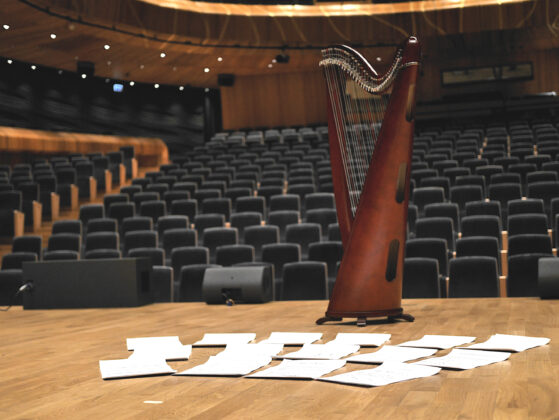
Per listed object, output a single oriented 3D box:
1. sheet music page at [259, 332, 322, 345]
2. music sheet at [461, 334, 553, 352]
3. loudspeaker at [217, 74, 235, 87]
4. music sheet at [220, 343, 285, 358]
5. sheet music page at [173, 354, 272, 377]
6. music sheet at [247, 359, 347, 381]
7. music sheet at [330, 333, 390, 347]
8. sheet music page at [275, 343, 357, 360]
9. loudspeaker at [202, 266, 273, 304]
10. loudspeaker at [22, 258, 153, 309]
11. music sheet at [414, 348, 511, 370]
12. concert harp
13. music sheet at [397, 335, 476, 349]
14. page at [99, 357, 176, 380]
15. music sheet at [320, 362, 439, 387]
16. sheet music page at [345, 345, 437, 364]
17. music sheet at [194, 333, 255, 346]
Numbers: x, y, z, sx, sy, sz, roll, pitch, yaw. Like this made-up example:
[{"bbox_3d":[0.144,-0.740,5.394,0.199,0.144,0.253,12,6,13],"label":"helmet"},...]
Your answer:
[{"bbox_3d":[0.035,0.515,3.227,0.214,0.016,0.303,-2,-2,15],"label":"sheet music page"},{"bbox_3d":[0.823,0.487,2.928,0.214,0.016,0.303,-3,-3,39],"label":"music sheet"},{"bbox_3d":[-1.429,-3.446,21.500,0.420,0.310,0.320,-1,-2,-15],"label":"loudspeaker"},{"bbox_3d":[-0.107,0.504,2.870,0.214,0.016,0.303,-1,-2,7],"label":"music sheet"},{"bbox_3d":[-0.169,0.492,2.538,0.214,0.016,0.303,-2,-2,16],"label":"sheet music page"},{"bbox_3d":[0.057,0.483,2.447,0.214,0.016,0.303,-2,-2,22],"label":"music sheet"},{"bbox_3d":[0.401,0.658,4.079,0.279,0.020,0.369,-3,-3,15],"label":"music sheet"},{"bbox_3d":[0.182,0.643,3.632,0.279,0.020,0.369,-3,-3,20],"label":"sheet music page"},{"bbox_3d":[-0.369,0.704,7.672,0.600,0.350,0.380,-3,-3,17],"label":"loudspeaker"},{"bbox_3d":[-1.831,0.710,7.824,1.134,0.450,0.450,-3,-3,14],"label":"loudspeaker"},{"bbox_3d":[0.736,0.606,3.270,0.279,0.020,0.369,-4,-4,41],"label":"music sheet"},{"bbox_3d":[0.593,-0.206,5.131,0.520,1.850,0.920,0,-4,-36],"label":"concert harp"},{"bbox_3d":[0.744,0.636,3.867,0.279,0.020,0.369,-4,-4,35],"label":"music sheet"},{"bbox_3d":[-0.452,0.498,2.553,0.214,0.016,0.303,-1,-2,-14],"label":"page"},{"bbox_3d":[0.370,0.602,2.939,0.369,0.020,0.279,1,-4,-45],"label":"music sheet"},{"bbox_3d":[0.380,0.488,2.721,0.214,0.016,0.303,-3,-3,33],"label":"sheet music page"},{"bbox_3d":[-0.284,0.691,4.285,0.279,0.020,0.369,-2,-3,4],"label":"music sheet"}]

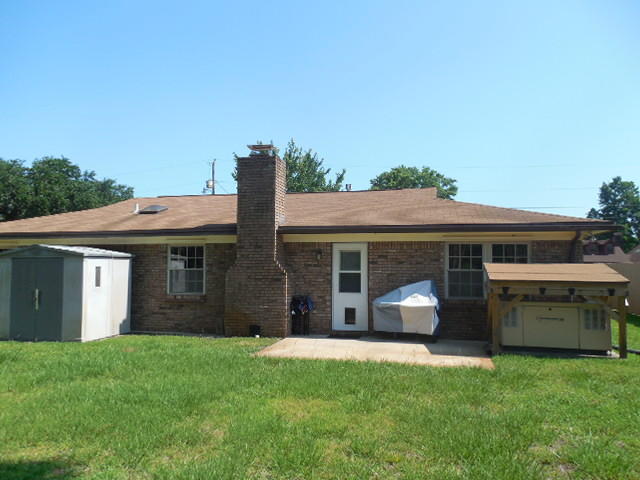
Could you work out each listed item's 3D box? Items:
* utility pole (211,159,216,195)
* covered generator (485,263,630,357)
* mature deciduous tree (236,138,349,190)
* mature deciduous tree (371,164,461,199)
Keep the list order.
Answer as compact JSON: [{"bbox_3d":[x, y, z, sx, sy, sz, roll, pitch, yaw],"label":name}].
[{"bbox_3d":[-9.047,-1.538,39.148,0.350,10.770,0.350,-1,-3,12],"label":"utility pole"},{"bbox_3d":[4.568,1.322,9.136,2.380,1.710,1.200,-1,-3,13],"label":"covered generator"},{"bbox_3d":[-1.903,-1.534,28.631,7.600,9.580,7.600,-1,-3,12],"label":"mature deciduous tree"},{"bbox_3d":[7.552,-1.172,37.124,7.700,9.810,7.700,-1,-3,12],"label":"mature deciduous tree"}]

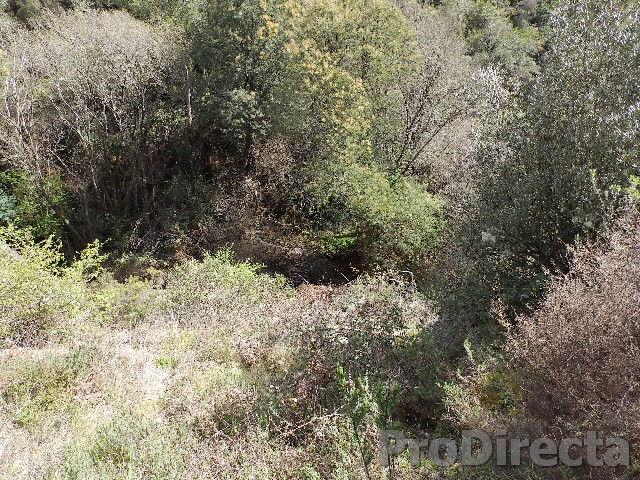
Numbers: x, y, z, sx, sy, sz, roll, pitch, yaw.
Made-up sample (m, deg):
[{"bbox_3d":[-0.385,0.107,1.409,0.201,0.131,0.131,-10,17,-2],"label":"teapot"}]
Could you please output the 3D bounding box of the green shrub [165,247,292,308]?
[{"bbox_3d":[-2.362,0.981,10.500,3.200,1.400,2.100,0,21,0],"label":"green shrub"}]

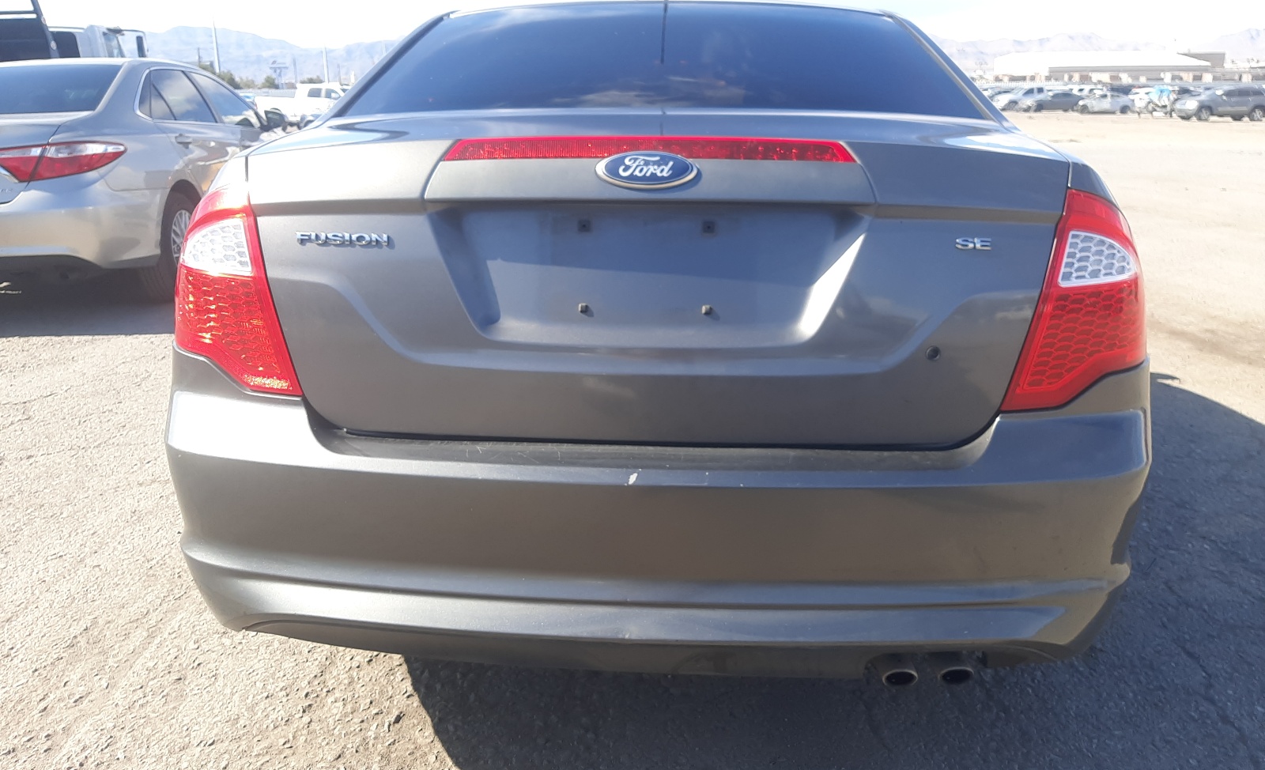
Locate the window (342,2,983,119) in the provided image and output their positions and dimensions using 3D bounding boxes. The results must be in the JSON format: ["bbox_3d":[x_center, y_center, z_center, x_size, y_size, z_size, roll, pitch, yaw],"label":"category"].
[{"bbox_3d":[0.064,-0.743,2.098,1.260,0.110,0.794,1,36,3],"label":"window"}]

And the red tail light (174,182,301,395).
[{"bbox_3d":[-0.659,-0.173,1.563,0.315,0.315,0.280,1,17,3],"label":"red tail light"}]

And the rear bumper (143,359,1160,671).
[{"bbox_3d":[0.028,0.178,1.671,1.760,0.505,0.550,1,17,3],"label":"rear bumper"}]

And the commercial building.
[{"bbox_3d":[92.599,-59.060,184.454,36.647,9.000,20.000,13,21,37],"label":"commercial building"}]

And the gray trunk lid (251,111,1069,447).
[{"bbox_3d":[0.031,-0.203,1.592,1.280,0.470,0.540,1,17,3],"label":"gray trunk lid"}]

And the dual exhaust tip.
[{"bbox_3d":[0.482,0.451,1.594,0.152,0.064,0.140,1,17,3],"label":"dual exhaust tip"}]

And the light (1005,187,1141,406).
[{"bbox_3d":[0.715,-0.149,1.500,0.315,0.315,0.280,1,17,3],"label":"light"}]

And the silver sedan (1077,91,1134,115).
[{"bbox_3d":[31.854,-18.969,64.000,4.300,1.450,1.780,2,17,7],"label":"silver sedan"}]

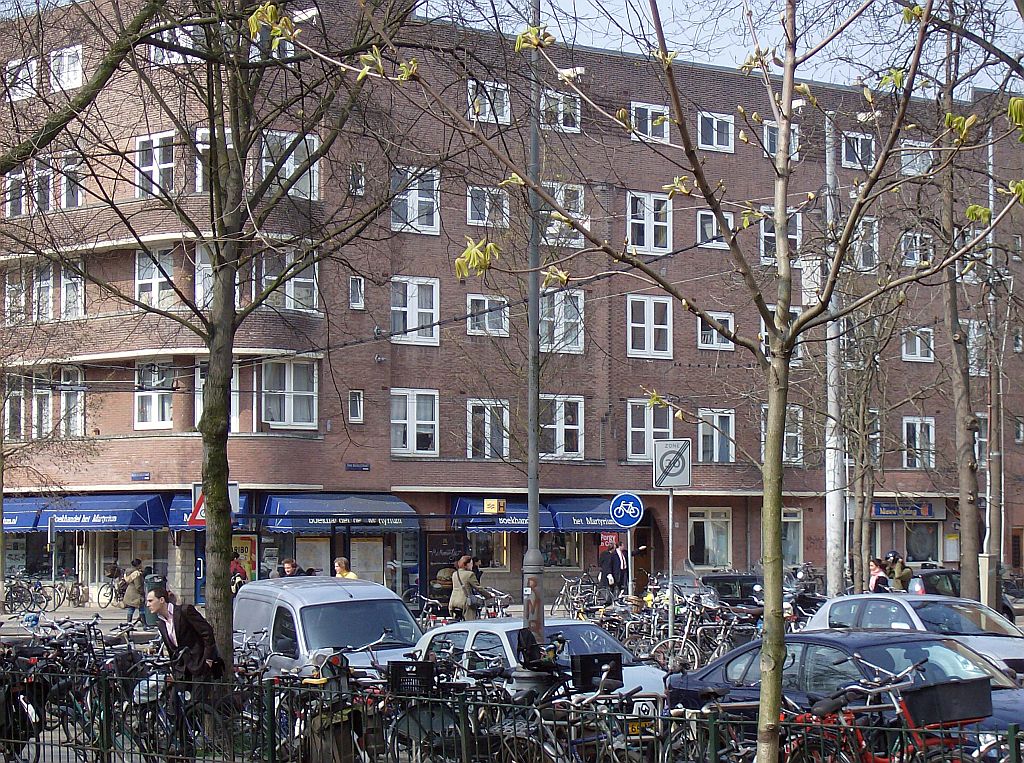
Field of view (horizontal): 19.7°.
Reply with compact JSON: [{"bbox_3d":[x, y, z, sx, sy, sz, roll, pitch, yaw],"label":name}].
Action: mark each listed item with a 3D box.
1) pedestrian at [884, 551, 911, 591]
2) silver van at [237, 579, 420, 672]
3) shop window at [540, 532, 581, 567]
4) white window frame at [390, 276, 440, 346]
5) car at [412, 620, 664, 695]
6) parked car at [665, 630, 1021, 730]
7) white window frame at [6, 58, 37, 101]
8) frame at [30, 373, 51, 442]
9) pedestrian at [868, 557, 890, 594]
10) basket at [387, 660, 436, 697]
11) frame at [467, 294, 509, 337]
[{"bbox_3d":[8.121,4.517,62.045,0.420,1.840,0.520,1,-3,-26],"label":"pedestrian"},{"bbox_3d":[-1.972,3.198,34.784,1.700,1.820,4.050,1,-3,-23],"label":"silver van"},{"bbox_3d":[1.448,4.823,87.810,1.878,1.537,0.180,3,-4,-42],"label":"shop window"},{"bbox_3d":[-2.834,-2.010,84.250,2.059,1.946,0.150,3,-4,-42],"label":"white window frame"},{"bbox_3d":[0.378,3.038,29.022,1.630,1.400,3.710,2,-3,-28],"label":"car"},{"bbox_3d":[3.298,2.932,25.986,1.760,1.420,4.520,2,-3,-33],"label":"parked car"},{"bbox_3d":[-13.795,-8.498,83.051,0.120,1.119,1.482,3,-4,-43],"label":"white window frame"},{"bbox_3d":[-12.971,0.704,81.451,0.150,1.820,0.980,3,-4,-42],"label":"frame"},{"bbox_3d":[7.597,4.533,61.042,0.330,1.710,0.460,1,-3,-26],"label":"pedestrian"},{"bbox_3d":[-0.851,2.516,25.000,0.410,0.290,0.310,0,-3,-7],"label":"basket"},{"bbox_3d":[-0.688,-1.914,86.199,1.632,1.168,0.150,3,-4,-42],"label":"frame"}]

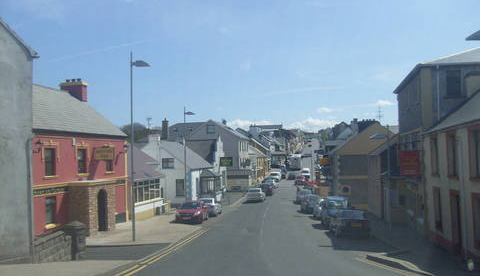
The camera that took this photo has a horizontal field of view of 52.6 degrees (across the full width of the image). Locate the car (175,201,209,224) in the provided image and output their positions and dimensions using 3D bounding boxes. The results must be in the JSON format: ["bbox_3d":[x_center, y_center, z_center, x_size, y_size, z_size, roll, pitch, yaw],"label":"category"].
[{"bbox_3d":[-3.382,5.193,34.263,1.760,1.480,4.250,-1,-5,3],"label":"car"}]

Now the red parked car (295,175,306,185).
[{"bbox_3d":[9.591,6.685,77.012,1.750,1.470,4.200,-1,-1,7],"label":"red parked car"}]

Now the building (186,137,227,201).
[{"bbox_3d":[-6.500,3.650,61.600,8.000,7.600,8.500,-1,-2,7],"label":"building"}]

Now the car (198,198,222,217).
[{"bbox_3d":[-2.674,5.977,42.255,1.730,1.450,4.300,-1,-4,5],"label":"car"}]

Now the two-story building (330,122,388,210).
[{"bbox_3d":[13.300,2.750,49.600,7.500,8.200,8.000,-1,-2,6],"label":"two-story building"}]

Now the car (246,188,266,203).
[{"bbox_3d":[1.905,6.476,55.533,1.740,1.450,4.400,-1,-3,7],"label":"car"}]

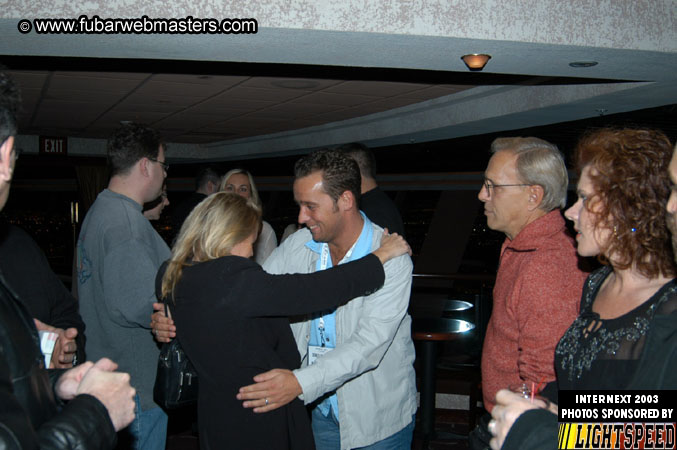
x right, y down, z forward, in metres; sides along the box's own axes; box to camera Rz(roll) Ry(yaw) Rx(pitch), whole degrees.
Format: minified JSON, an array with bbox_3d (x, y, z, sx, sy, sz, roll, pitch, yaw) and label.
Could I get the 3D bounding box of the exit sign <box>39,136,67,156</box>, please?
[{"bbox_3d":[-3.444,-0.946,8.150,0.310,0.235,0.050,-1,3,-26],"label":"exit sign"}]

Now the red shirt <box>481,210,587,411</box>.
[{"bbox_3d":[0.530,0.238,1.780,0.320,0.560,0.500,1,2,6],"label":"red shirt"}]

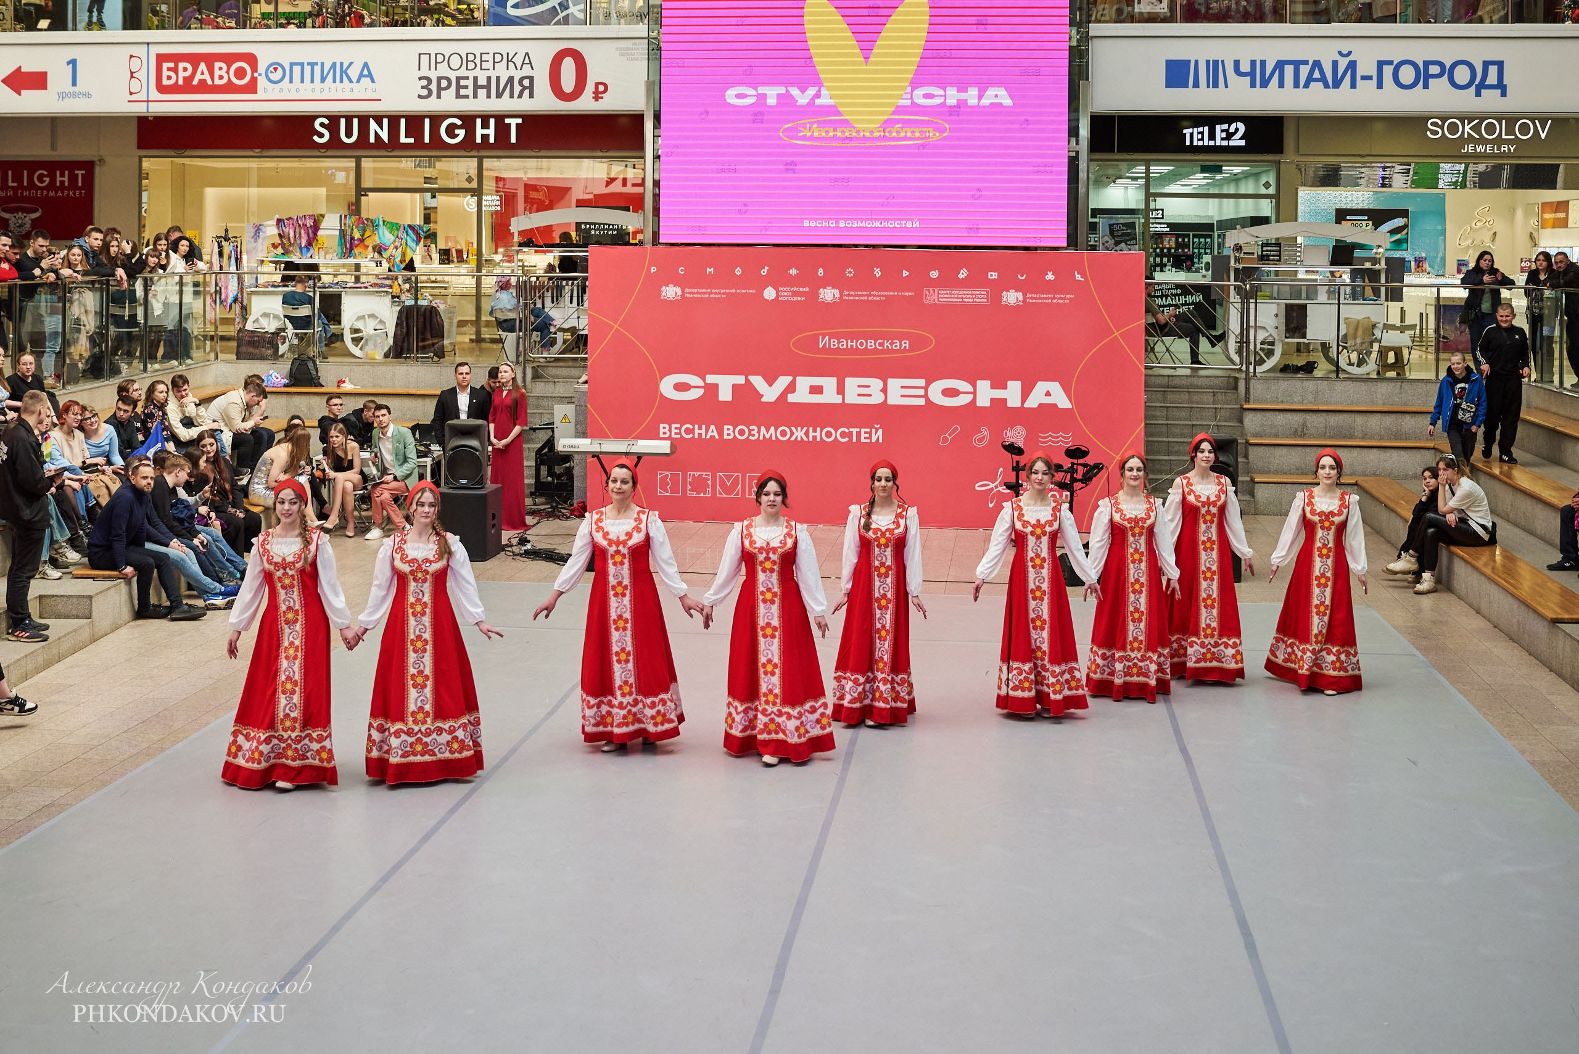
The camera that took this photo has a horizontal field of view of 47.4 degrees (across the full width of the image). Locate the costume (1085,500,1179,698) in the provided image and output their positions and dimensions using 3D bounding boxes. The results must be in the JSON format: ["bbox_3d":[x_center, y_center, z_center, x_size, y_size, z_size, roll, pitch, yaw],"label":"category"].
[{"bbox_3d":[2.324,0.443,12.227,0.610,1.360,0.480,2,9,8],"label":"costume"}]

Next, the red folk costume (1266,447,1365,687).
[{"bbox_3d":[3.615,0.280,12.395,0.670,1.650,0.550,2,9,12],"label":"red folk costume"}]

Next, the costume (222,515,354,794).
[{"bbox_3d":[-2.786,0.714,10.107,0.700,1.420,0.500,-1,9,-6],"label":"costume"}]

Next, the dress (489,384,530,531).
[{"bbox_3d":[-2.909,-0.835,18.700,0.361,1.766,0.420,2,7,11],"label":"dress"}]

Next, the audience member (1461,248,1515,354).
[{"bbox_3d":[8.810,-2.666,22.649,0.600,1.630,0.420,2,9,10],"label":"audience member"}]

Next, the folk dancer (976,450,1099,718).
[{"bbox_3d":[1.592,0.371,11.650,0.783,1.686,0.520,1,7,7],"label":"folk dancer"}]

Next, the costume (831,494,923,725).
[{"bbox_3d":[0.556,0.519,11.370,0.558,1.430,0.500,1,7,3],"label":"costume"}]

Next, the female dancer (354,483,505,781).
[{"bbox_3d":[-2.066,0.584,10.054,0.720,1.660,0.560,-1,9,-7],"label":"female dancer"}]

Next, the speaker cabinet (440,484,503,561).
[{"bbox_3d":[-3.108,-0.057,17.426,0.550,0.680,0.570,1,9,5],"label":"speaker cabinet"}]

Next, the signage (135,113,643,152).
[{"bbox_3d":[-6.118,-5.990,27.300,7.961,0.557,0.150,2,7,7],"label":"signage"}]

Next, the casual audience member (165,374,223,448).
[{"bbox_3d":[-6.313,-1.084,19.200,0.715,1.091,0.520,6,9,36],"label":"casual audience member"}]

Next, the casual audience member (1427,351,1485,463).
[{"bbox_3d":[6.718,-0.961,18.055,0.580,1.560,0.420,5,10,26],"label":"casual audience member"}]

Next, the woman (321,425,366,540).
[{"bbox_3d":[-4.669,-0.533,18.850,0.470,1.160,0.800,2,9,11],"label":"woman"}]

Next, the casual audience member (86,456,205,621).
[{"bbox_3d":[-5.128,0.088,14.350,0.874,1.276,0.550,3,7,16],"label":"casual audience member"}]

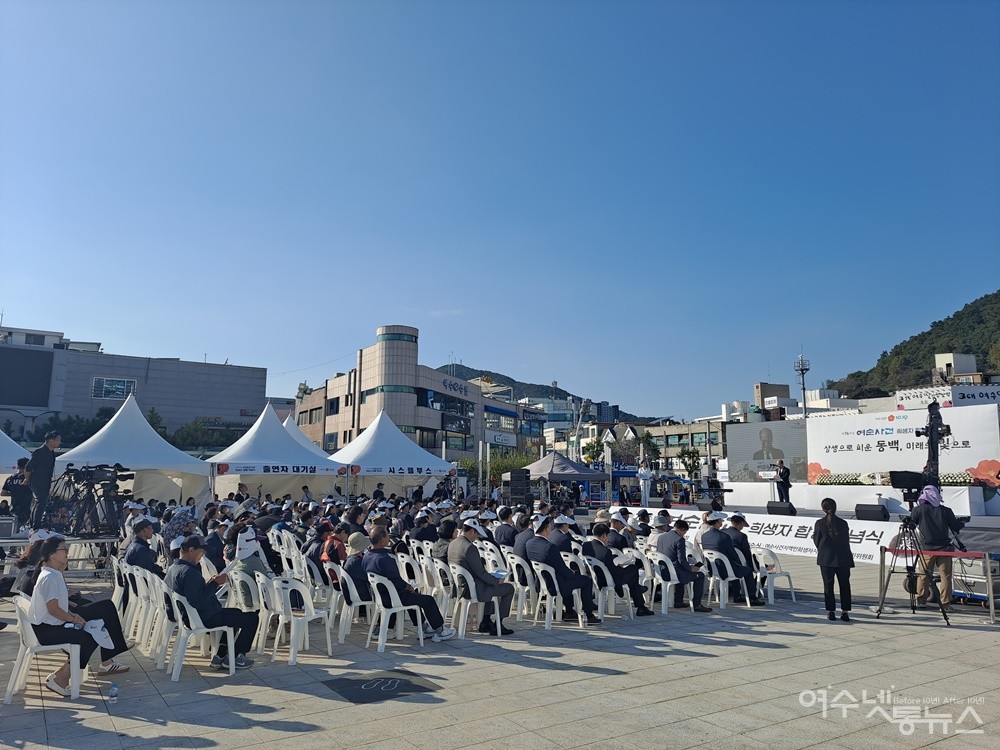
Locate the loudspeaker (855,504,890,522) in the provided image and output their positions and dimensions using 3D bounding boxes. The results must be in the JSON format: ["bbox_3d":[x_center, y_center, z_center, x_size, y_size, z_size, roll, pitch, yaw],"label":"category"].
[{"bbox_3d":[9.072,3.357,16.878,0.430,0.370,0.620,7,-11,-36],"label":"loudspeaker"}]

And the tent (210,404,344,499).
[{"bbox_3d":[-9.641,3.720,28.607,5.050,5.000,5.050,6,-11,-33],"label":"tent"}]

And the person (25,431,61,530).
[{"bbox_3d":[-7.893,1.827,11.906,0.500,1.760,0.500,6,-11,-31],"label":"person"}]

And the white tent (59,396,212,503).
[{"bbox_3d":[-13.927,3.239,25.836,5.050,5.000,5.050,6,-11,-33],"label":"white tent"}]

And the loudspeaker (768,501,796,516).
[{"bbox_3d":[7.720,3.673,19.075,0.500,0.390,0.660,6,-11,-30],"label":"loudspeaker"}]

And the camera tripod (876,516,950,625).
[{"bbox_3d":[5.679,2.672,9.647,0.800,1.380,0.780,-2,-9,20],"label":"camera tripod"}]

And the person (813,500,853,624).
[{"bbox_3d":[4.583,2.522,9.552,0.500,1.630,0.320,-3,-9,23],"label":"person"}]

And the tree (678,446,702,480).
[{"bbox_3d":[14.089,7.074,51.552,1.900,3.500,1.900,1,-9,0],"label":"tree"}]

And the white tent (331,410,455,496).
[{"bbox_3d":[-5.356,4.202,31.379,5.050,5.000,5.050,6,-11,-33],"label":"white tent"}]

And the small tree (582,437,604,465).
[{"bbox_3d":[5.568,6.015,41.580,1.600,4.850,1.600,0,-9,0],"label":"small tree"}]

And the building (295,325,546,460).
[{"bbox_3d":[-9.409,6.187,79.184,17.000,15.200,37.000,-3,-10,23],"label":"building"}]

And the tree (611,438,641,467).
[{"bbox_3d":[10.074,6.948,55.610,2.400,3.700,2.300,1,-9,0],"label":"tree"}]

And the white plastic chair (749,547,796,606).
[{"bbox_3d":[4.134,3.048,10.586,0.530,0.790,0.460,6,-11,-32],"label":"white plastic chair"}]

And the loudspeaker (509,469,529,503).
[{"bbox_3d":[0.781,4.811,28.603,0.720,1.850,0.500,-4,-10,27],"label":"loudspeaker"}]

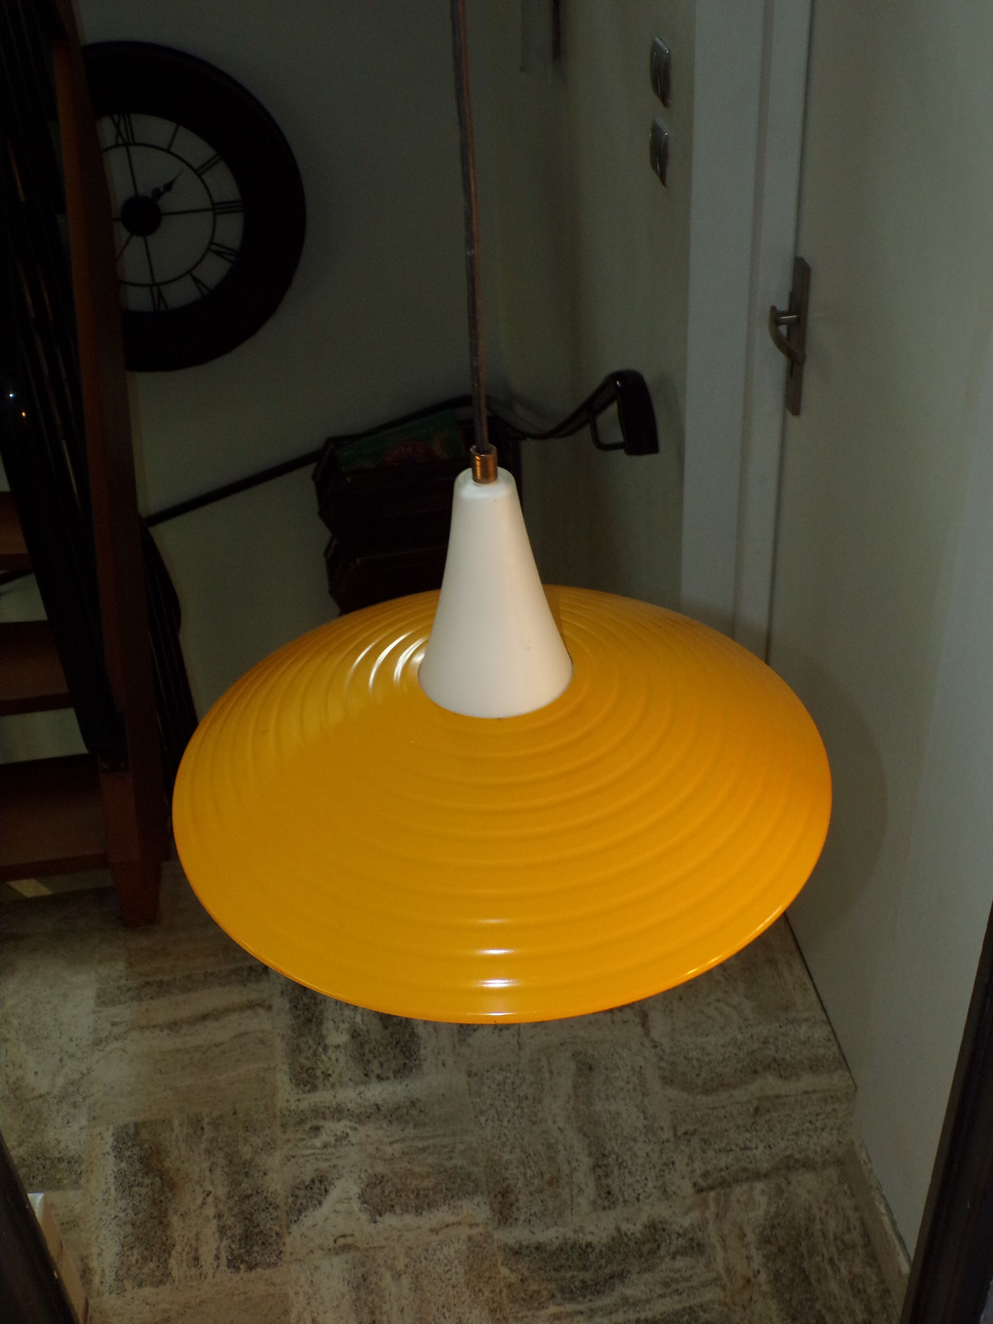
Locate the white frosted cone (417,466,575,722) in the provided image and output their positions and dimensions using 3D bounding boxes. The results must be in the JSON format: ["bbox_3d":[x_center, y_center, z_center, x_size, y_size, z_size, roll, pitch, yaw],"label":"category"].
[{"bbox_3d":[-0.003,-0.044,0.745,0.084,0.120,0.084,-3,36,0],"label":"white frosted cone"}]

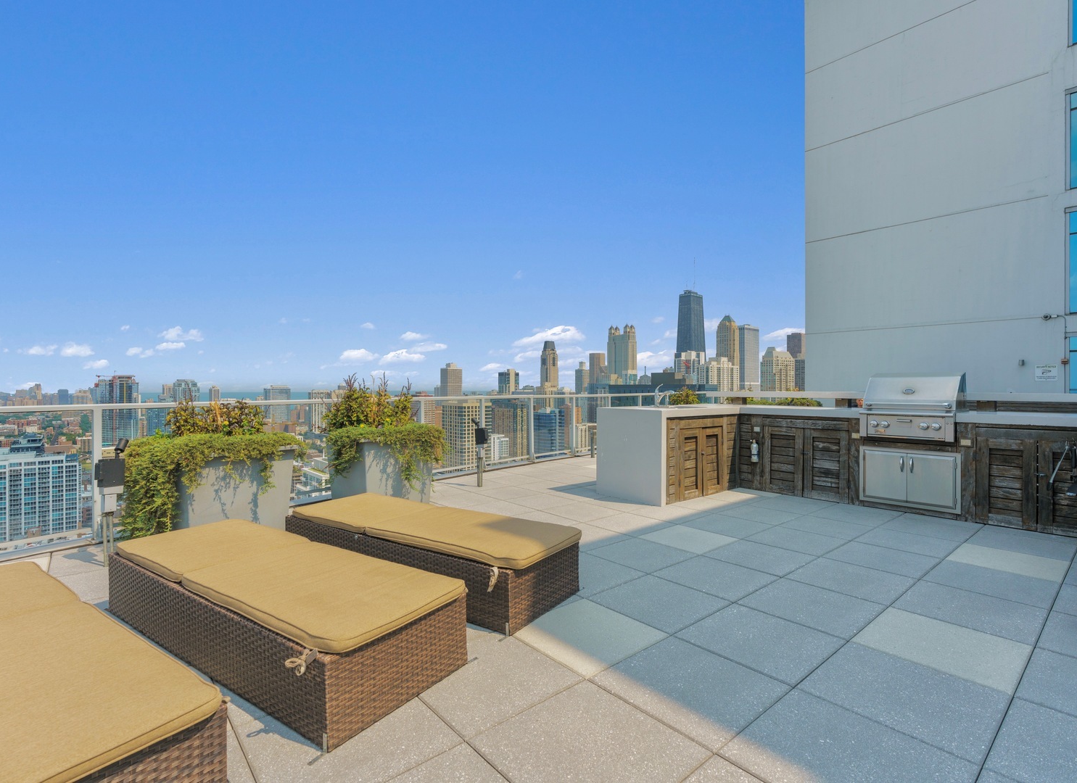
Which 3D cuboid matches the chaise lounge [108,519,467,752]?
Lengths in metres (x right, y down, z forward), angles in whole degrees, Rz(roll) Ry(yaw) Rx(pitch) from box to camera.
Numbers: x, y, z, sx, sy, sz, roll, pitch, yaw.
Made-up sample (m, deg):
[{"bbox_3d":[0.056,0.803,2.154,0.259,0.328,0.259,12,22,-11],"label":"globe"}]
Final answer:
[{"bbox_3d":[-1.357,1.030,2.622,2.049,0.374,0.690,0,0,34],"label":"chaise lounge"}]

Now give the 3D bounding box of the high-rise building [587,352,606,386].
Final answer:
[{"bbox_3d":[149.793,3.690,1331.655,36.000,205.000,36.000,-1,0,-41],"label":"high-rise building"}]

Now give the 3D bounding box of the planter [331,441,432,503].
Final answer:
[{"bbox_3d":[-1.625,0.843,5.391,0.817,0.790,0.817,0,1,43],"label":"planter"}]

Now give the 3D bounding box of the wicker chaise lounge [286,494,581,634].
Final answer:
[{"bbox_3d":[-0.786,1.023,3.448,2.049,0.374,0.675,0,0,35],"label":"wicker chaise lounge"}]

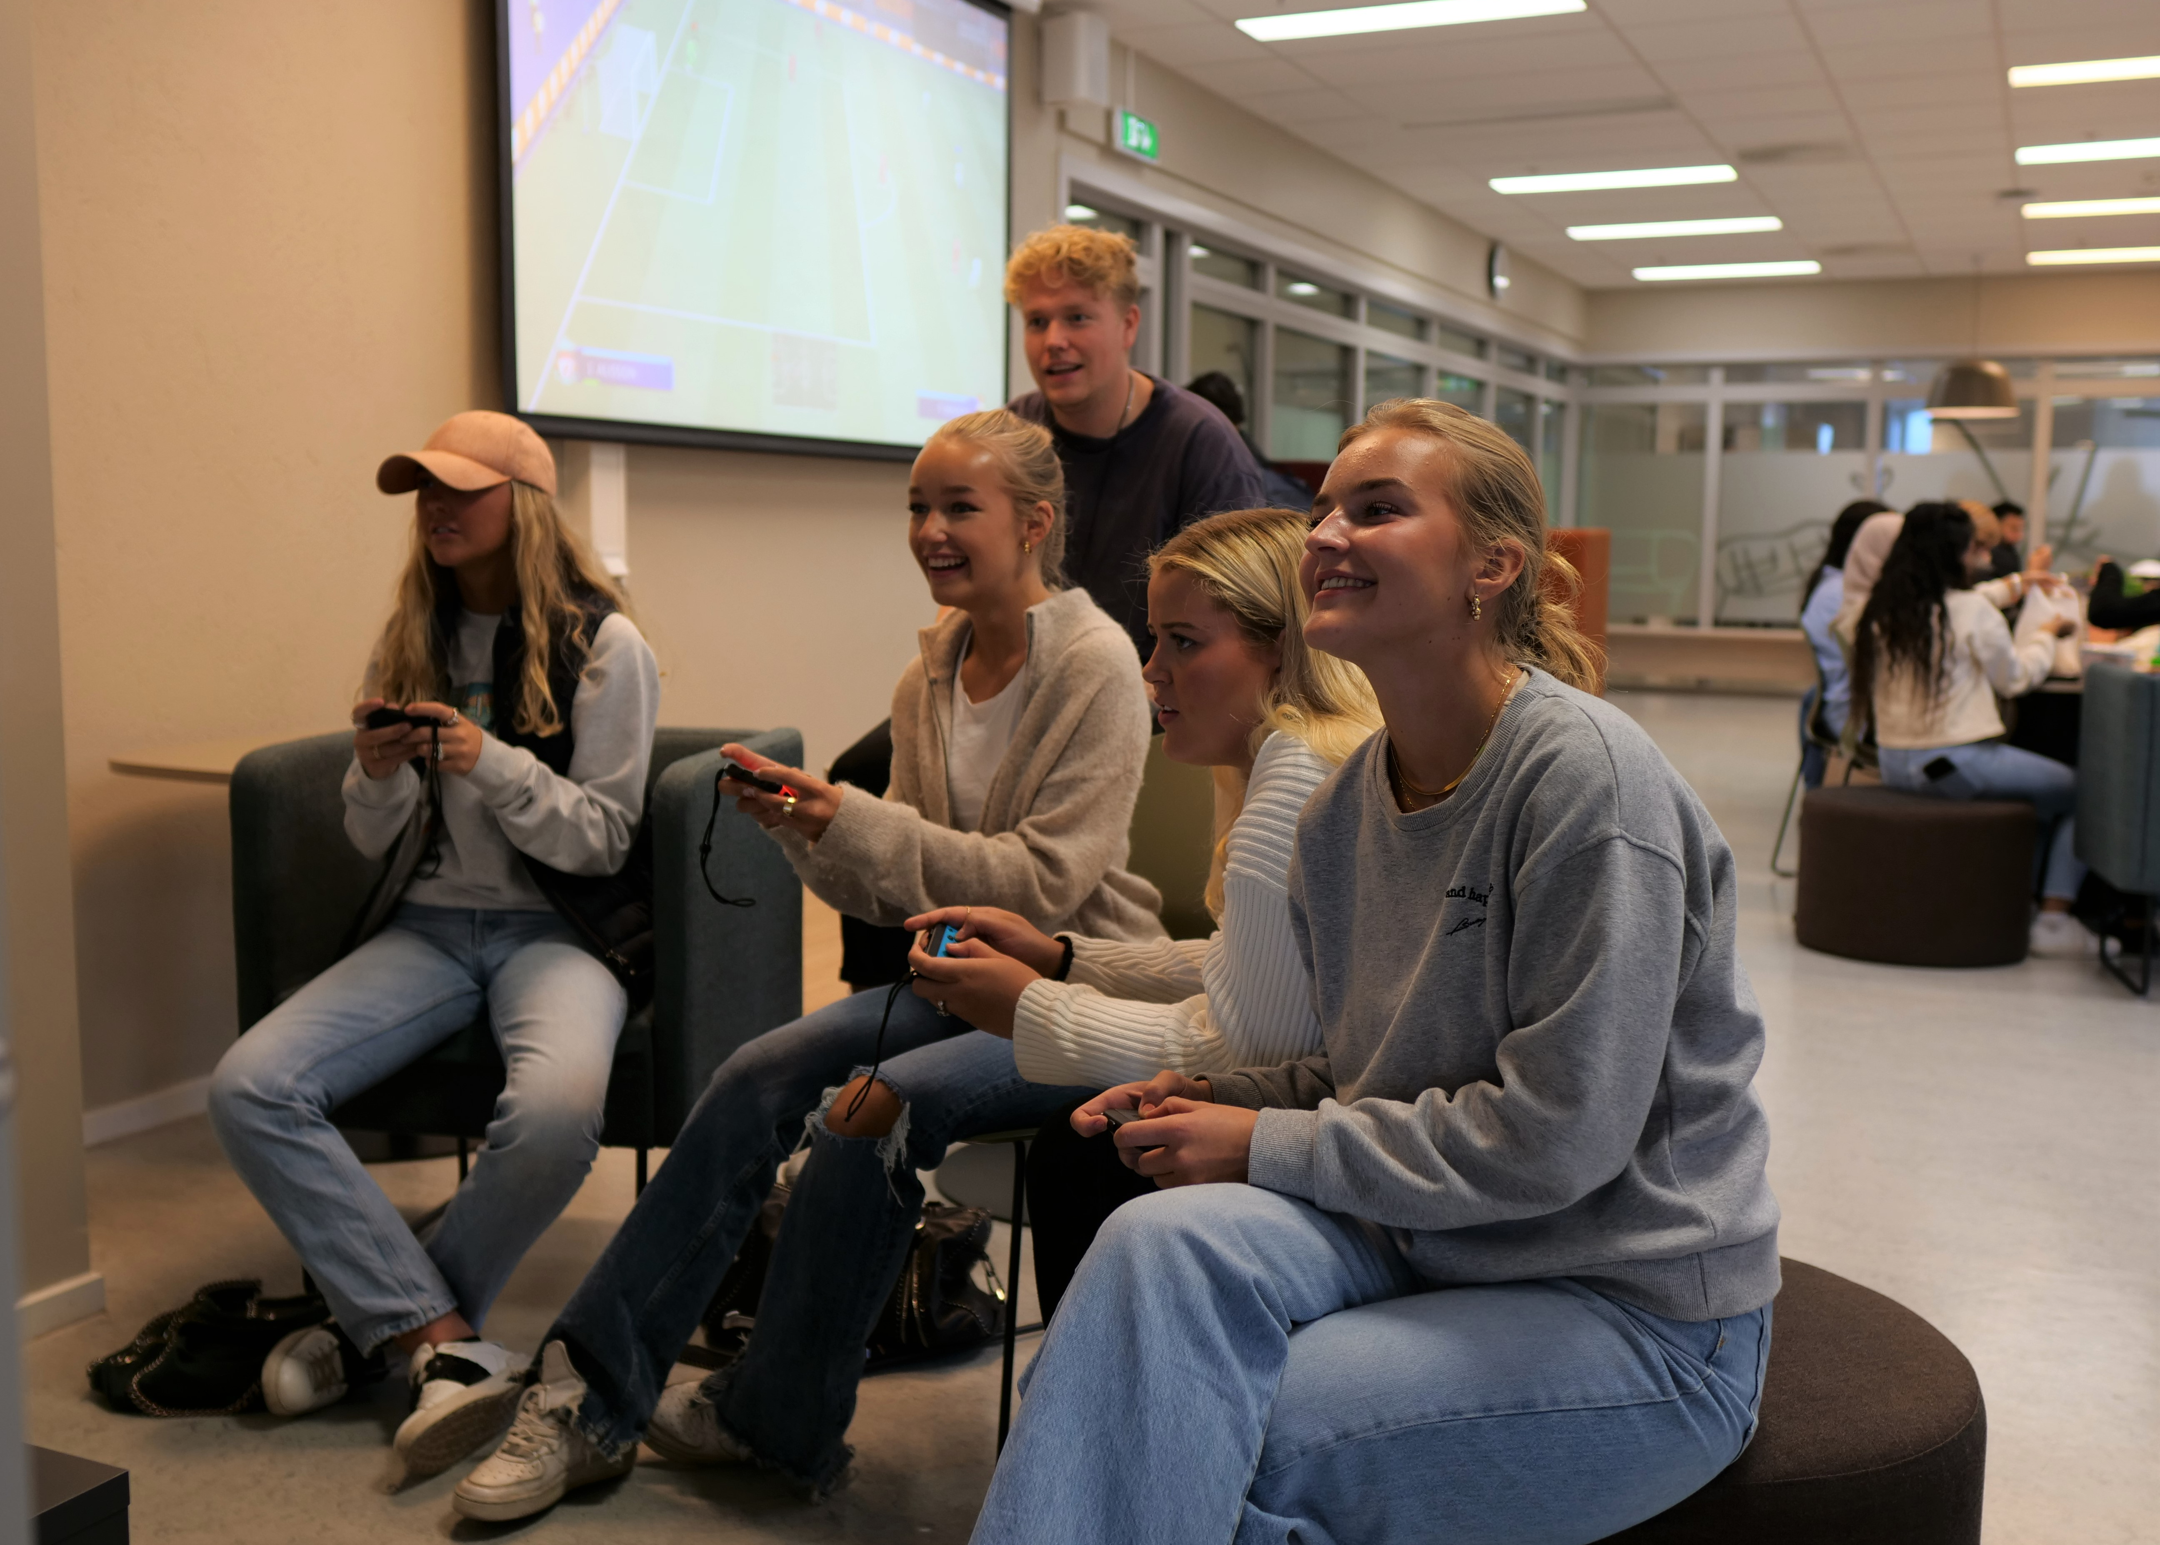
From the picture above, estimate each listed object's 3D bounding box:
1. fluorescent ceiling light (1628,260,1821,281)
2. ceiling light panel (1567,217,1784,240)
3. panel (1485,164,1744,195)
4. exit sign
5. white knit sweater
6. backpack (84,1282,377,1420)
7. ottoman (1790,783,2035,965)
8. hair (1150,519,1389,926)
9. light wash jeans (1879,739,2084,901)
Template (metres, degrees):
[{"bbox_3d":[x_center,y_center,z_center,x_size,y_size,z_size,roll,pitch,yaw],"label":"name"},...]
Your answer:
[{"bbox_3d":[4.256,-3.315,13.185,1.180,0.050,0.300,4,8,26],"label":"fluorescent ceiling light"},{"bbox_3d":[3.392,-3.113,11.437,1.180,0.050,0.300,4,8,26],"label":"ceiling light panel"},{"bbox_3d":[2.631,-2.934,9.878,1.180,0.050,0.300,4,8,26],"label":"panel"},{"bbox_3d":[0.204,-2.351,7.383,0.050,0.145,0.330,4,8,26],"label":"exit sign"},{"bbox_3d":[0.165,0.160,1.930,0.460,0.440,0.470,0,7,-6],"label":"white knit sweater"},{"bbox_3d":[-1.105,0.745,2.620,0.350,0.140,0.220,-1,7,-14],"label":"backpack"},{"bbox_3d":[2.370,0.286,5.689,0.595,0.415,0.595,4,8,26],"label":"ottoman"},{"bbox_3d":[0.183,-0.060,1.940,0.230,0.390,0.230,1,7,-3],"label":"hair"},{"bbox_3d":[2.640,0.135,5.820,0.570,0.460,0.390,-2,8,-25],"label":"light wash jeans"}]

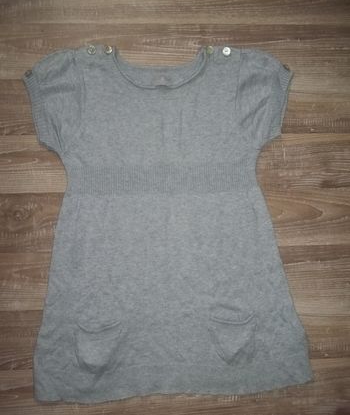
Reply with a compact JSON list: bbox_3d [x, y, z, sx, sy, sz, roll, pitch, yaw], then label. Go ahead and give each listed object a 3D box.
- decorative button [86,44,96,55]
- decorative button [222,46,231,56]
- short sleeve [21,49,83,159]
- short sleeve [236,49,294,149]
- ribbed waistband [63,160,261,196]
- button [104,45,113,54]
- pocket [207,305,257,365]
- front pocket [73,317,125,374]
[{"bbox_3d":[-0.130,-0.244,0.671,0.013,0.004,0.013,0,87,-3],"label":"decorative button"},{"bbox_3d":[0.082,-0.246,0.682,0.013,0.004,0.013,0,87,-3],"label":"decorative button"},{"bbox_3d":[-0.189,-0.162,0.665,0.091,0.030,0.163,0,87,-3],"label":"short sleeve"},{"bbox_3d":[0.143,-0.172,0.682,0.090,0.030,0.158,0,87,-3],"label":"short sleeve"},{"bbox_3d":[-0.020,-0.045,0.673,0.296,0.018,0.047,-1,87,-3],"label":"ribbed waistband"},{"bbox_3d":[-0.104,-0.245,0.673,0.013,0.004,0.013,0,87,-3],"label":"button"},{"bbox_3d":[0.087,0.196,0.662,0.075,0.014,0.086,-4,87,-3],"label":"pocket"},{"bbox_3d":[-0.116,0.209,0.651,0.074,0.014,0.082,-4,87,-3],"label":"front pocket"}]

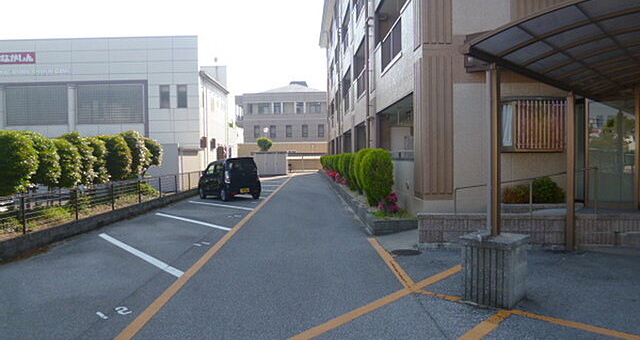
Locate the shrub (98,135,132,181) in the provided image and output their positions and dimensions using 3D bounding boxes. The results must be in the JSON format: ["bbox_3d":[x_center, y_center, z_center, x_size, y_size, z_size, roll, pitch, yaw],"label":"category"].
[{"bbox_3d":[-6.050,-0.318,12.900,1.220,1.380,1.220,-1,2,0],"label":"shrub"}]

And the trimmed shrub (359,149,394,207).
[{"bbox_3d":[1.490,0.231,11.500,0.840,1.570,0.860,-1,2,-2],"label":"trimmed shrub"}]

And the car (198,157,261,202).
[{"bbox_3d":[-3.770,0.351,18.120,1.475,1.650,3.395,-2,2,-34],"label":"car"}]

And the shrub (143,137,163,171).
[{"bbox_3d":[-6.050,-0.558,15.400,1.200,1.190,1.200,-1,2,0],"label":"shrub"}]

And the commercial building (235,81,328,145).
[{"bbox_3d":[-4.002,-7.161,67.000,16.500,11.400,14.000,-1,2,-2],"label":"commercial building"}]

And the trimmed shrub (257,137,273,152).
[{"bbox_3d":[-5.754,-2.631,46.000,1.600,1.650,1.600,-1,2,-2],"label":"trimmed shrub"}]

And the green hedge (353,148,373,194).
[{"bbox_3d":[1.440,0.114,13.600,0.880,1.520,0.880,-1,2,-2],"label":"green hedge"}]

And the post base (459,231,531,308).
[{"bbox_3d":[2.035,1.135,5.150,0.585,0.710,0.600,1,2,41],"label":"post base"}]

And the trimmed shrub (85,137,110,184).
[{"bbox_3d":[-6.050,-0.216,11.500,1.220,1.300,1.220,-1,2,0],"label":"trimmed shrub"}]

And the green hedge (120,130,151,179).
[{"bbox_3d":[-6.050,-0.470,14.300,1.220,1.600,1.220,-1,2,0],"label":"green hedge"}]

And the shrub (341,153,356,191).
[{"bbox_3d":[1.360,0.092,15.700,0.880,1.380,0.880,-1,2,-2],"label":"shrub"}]

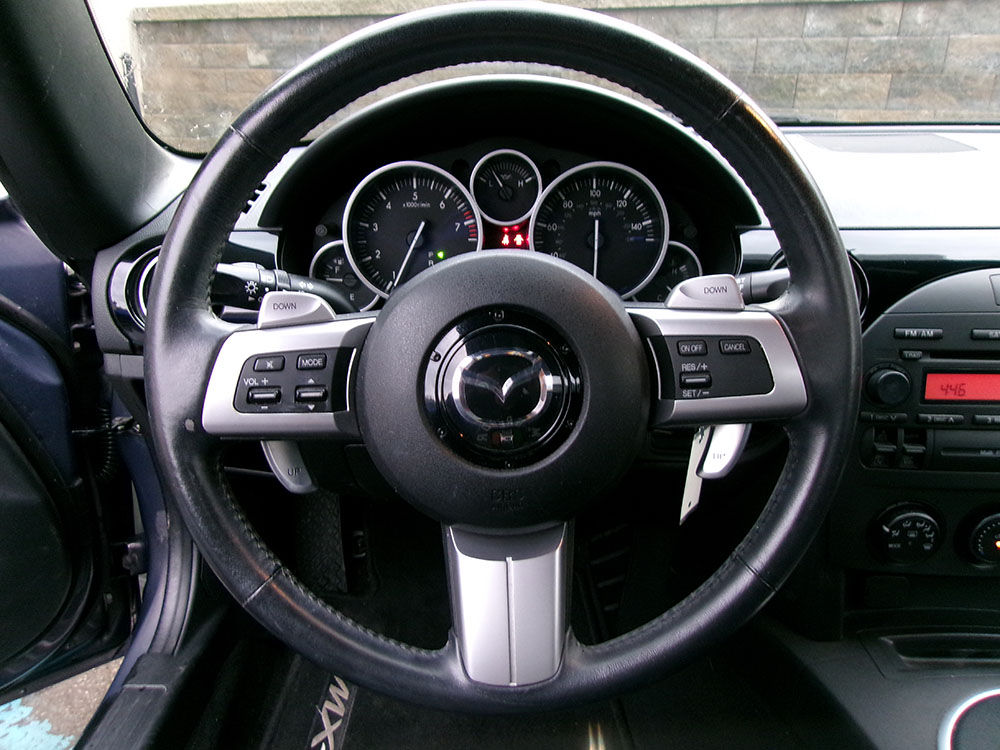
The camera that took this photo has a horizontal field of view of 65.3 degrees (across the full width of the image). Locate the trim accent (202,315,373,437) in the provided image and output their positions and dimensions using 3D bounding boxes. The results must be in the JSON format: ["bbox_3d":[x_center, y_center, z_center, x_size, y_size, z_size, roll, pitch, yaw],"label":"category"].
[{"bbox_3d":[-0.113,0.000,0.414,0.090,0.063,0.024,0,-3,0],"label":"trim accent"}]

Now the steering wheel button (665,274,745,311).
[{"bbox_3d":[0.110,-0.044,0.419,0.043,0.021,0.020,0,-5,0],"label":"steering wheel button"}]

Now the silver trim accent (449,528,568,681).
[{"bbox_3d":[0.004,0.121,0.408,0.063,0.085,0.026,0,-3,0],"label":"silver trim accent"}]

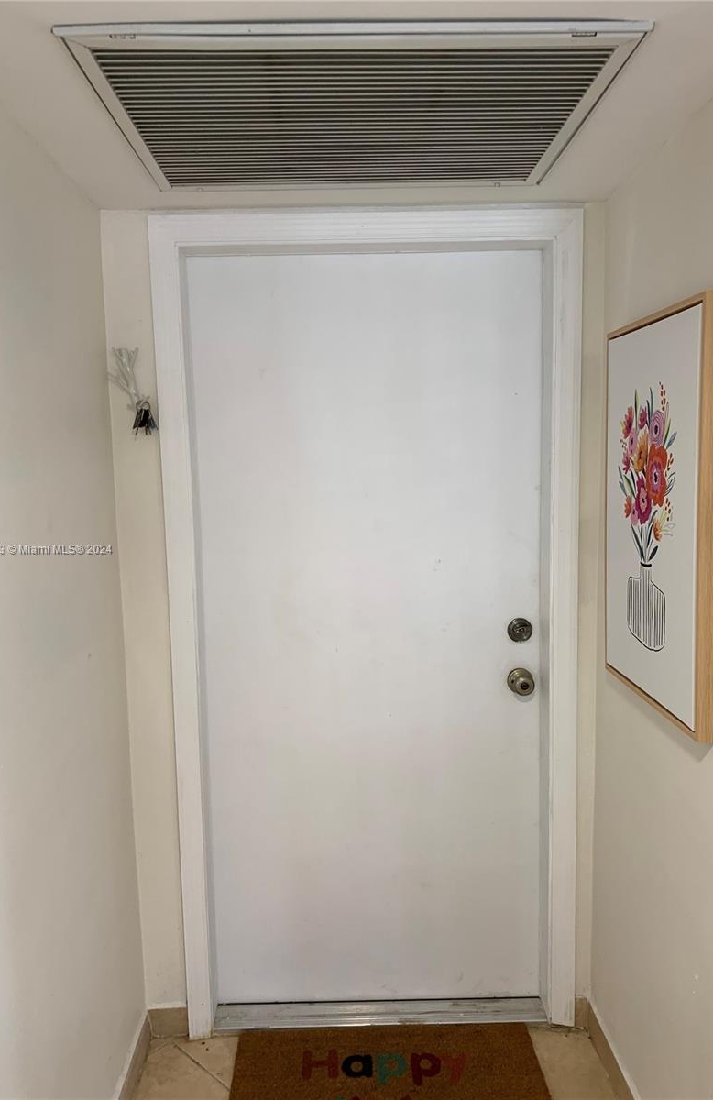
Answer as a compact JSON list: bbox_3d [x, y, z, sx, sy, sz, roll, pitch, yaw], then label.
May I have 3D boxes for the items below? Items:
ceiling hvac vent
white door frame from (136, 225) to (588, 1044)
[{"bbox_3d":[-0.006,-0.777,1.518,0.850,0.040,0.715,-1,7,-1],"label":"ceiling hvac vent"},{"bbox_3d":[0.047,0.240,2.163,1.045,2.136,0.120,-1,7,-1],"label":"white door frame"}]

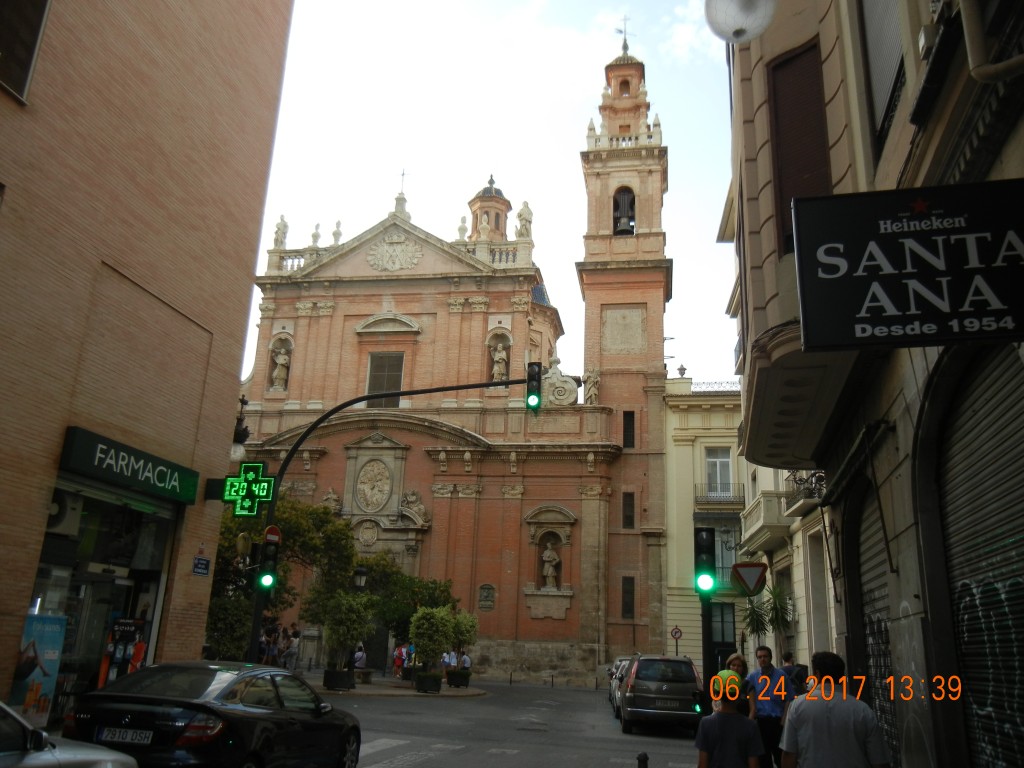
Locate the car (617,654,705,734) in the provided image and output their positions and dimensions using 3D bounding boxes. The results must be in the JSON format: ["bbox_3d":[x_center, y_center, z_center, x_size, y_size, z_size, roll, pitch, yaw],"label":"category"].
[{"bbox_3d":[3.520,7.507,21.508,1.830,1.680,4.590,1,-17,5],"label":"car"}]

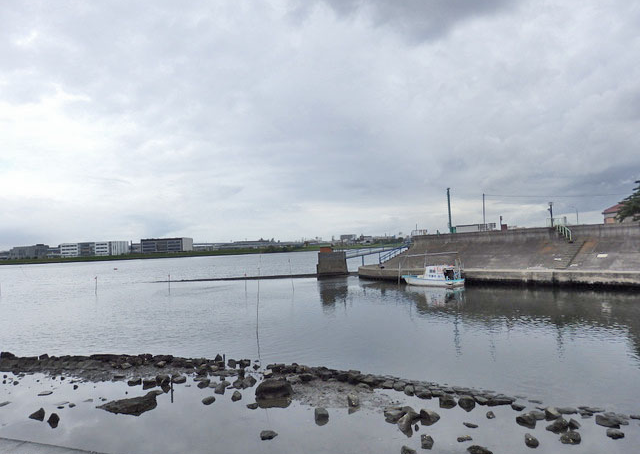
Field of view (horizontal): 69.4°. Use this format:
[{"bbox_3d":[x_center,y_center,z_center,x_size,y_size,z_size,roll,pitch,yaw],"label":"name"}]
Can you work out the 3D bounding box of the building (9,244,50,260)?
[{"bbox_3d":[-382.735,33.654,610.000,38.000,17.000,26.000,-3,-3,6],"label":"building"}]

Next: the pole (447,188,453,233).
[{"bbox_3d":[18.816,-2.203,67.000,0.350,6.900,0.350,-3,-3,9],"label":"pole"}]

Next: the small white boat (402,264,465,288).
[{"bbox_3d":[10.740,4.662,44.800,2.050,2.200,7.000,-1,-3,-35],"label":"small white boat"}]

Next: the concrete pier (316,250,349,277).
[{"bbox_3d":[1.771,5.286,65.500,4.100,3.700,2.800,-3,-3,8],"label":"concrete pier"}]

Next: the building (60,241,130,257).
[{"bbox_3d":[-290.461,29.499,598.000,67.000,18.000,41.000,-3,-3,6],"label":"building"}]

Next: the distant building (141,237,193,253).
[{"bbox_3d":[-204.574,25.672,618.000,57.000,18.500,30.000,-3,-3,6],"label":"distant building"}]

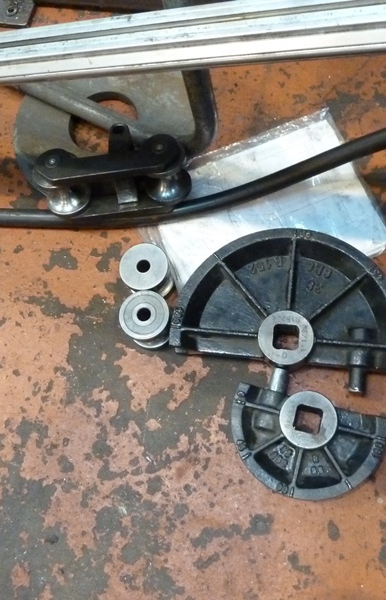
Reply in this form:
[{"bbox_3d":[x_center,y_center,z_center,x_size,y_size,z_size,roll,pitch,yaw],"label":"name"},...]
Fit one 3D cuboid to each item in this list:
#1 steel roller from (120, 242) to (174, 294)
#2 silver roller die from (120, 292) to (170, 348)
[{"bbox_3d":[-0.064,-0.039,0.818,0.068,0.049,0.068,0,73,8],"label":"steel roller"},{"bbox_3d":[-0.062,0.028,0.797,0.068,0.049,0.068,0,73,8],"label":"silver roller die"}]

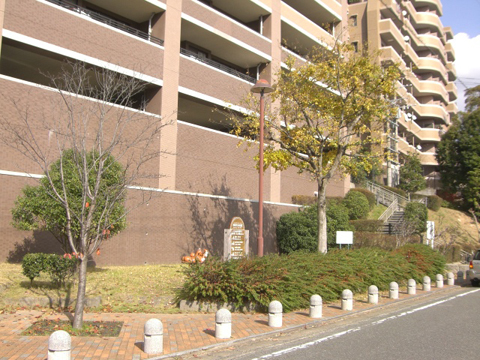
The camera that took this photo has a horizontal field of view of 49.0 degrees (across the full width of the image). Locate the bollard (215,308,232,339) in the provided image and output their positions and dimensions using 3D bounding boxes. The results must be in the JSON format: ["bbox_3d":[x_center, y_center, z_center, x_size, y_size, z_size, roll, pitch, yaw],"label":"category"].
[{"bbox_3d":[-0.261,2.275,8.412,0.246,0.447,0.246,1,-6,0],"label":"bollard"}]

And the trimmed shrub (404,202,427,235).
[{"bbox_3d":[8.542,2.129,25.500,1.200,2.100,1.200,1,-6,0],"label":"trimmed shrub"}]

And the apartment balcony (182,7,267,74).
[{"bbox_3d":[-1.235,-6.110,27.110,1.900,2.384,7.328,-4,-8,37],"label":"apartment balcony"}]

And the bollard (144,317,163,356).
[{"bbox_3d":[-1.154,2.095,7.070,0.250,0.445,0.250,1,-6,0],"label":"bollard"}]

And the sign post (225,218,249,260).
[{"bbox_3d":[-0.112,2.064,17.707,0.180,1.640,1.150,-4,-8,37],"label":"sign post"}]

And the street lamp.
[{"bbox_3d":[0.544,0.032,13.598,0.610,5.248,0.610,1,-6,0],"label":"street lamp"}]

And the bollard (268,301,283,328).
[{"bbox_3d":[0.640,2.411,9.546,0.246,0.447,0.246,1,-6,0],"label":"bollard"}]

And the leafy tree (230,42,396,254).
[{"bbox_3d":[2.449,-0.859,17.089,5.400,7.180,5.000,1,-6,0],"label":"leafy tree"}]

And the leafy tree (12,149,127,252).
[{"bbox_3d":[-4.913,0.953,15.261,3.200,3.722,3.200,-4,-8,37],"label":"leafy tree"}]

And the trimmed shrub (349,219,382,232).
[{"bbox_3d":[6.451,2.383,27.300,1.800,0.800,0.900,-4,-8,37],"label":"trimmed shrub"}]

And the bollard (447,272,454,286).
[{"bbox_3d":[7.736,3.634,19.300,0.250,0.445,0.250,-4,-8,37],"label":"bollard"}]

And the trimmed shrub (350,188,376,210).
[{"bbox_3d":[7.884,1.272,33.500,1.600,1.500,1.600,-4,-8,37],"label":"trimmed shrub"}]

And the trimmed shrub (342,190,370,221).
[{"bbox_3d":[6.744,1.493,30.500,1.600,1.750,1.600,-4,-8,37],"label":"trimmed shrub"}]

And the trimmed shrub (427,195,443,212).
[{"bbox_3d":[13.104,1.583,35.500,1.200,1.300,1.100,-4,-8,37],"label":"trimmed shrub"}]

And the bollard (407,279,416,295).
[{"bbox_3d":[5.082,3.155,15.550,0.250,0.445,0.250,-4,-8,37],"label":"bollard"}]

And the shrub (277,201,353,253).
[{"bbox_3d":[3.012,2.021,21.300,3.050,2.450,2.400,1,-6,0],"label":"shrub"}]

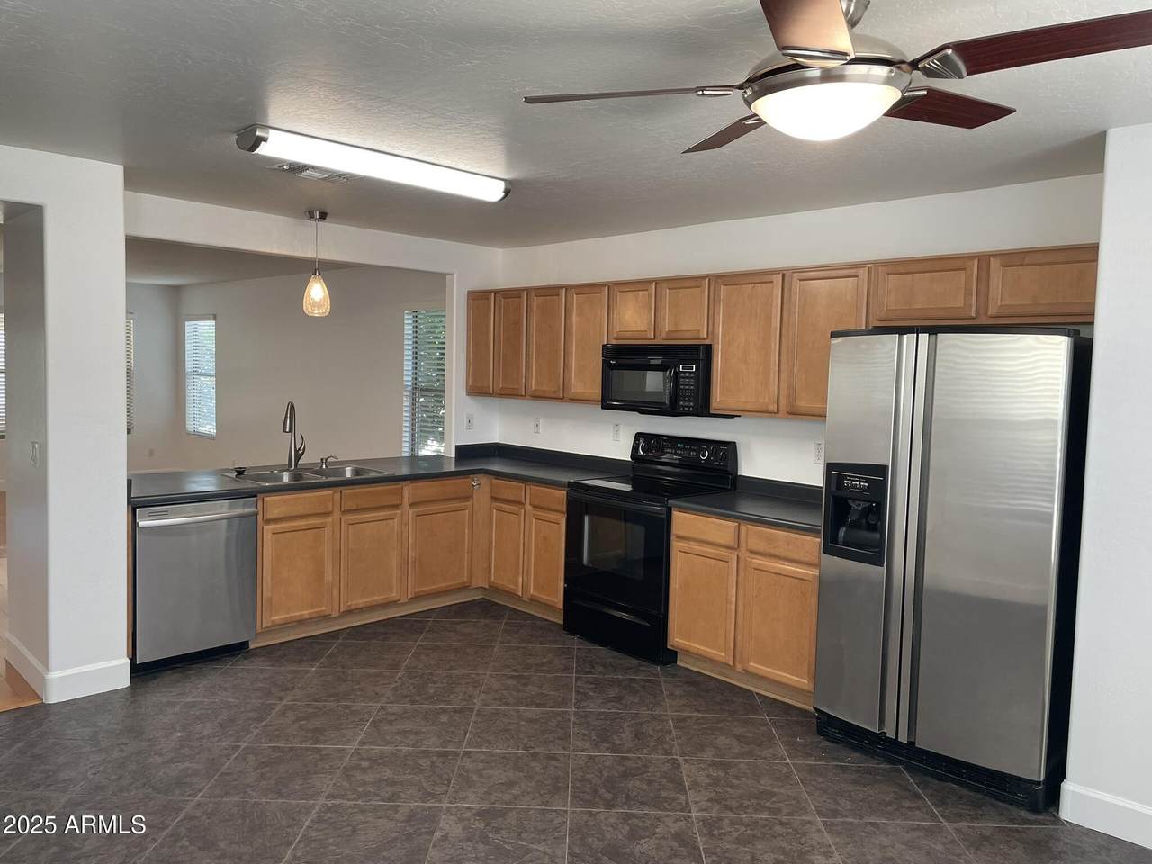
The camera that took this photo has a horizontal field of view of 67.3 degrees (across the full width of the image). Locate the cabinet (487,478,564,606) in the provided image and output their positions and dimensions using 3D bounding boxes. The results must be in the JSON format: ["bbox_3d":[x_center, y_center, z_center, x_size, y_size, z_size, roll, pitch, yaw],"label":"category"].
[{"bbox_3d":[-0.116,0.690,5.669,0.610,0.780,0.770,-3,6,-44],"label":"cabinet"}]

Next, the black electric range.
[{"bbox_3d":[0.415,0.632,5.060,0.675,1.195,0.770,-3,6,-44],"label":"black electric range"}]

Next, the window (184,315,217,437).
[{"bbox_3d":[-4.648,-0.682,10.675,0.060,1.500,0.950,-3,6,-44],"label":"window"}]

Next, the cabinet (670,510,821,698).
[{"bbox_3d":[1.024,0.808,4.503,0.610,0.780,0.910,-3,6,-44],"label":"cabinet"}]

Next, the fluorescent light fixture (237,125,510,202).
[{"bbox_3d":[-0.824,-1.137,3.743,1.235,0.083,0.217,-3,6,-44],"label":"fluorescent light fixture"}]

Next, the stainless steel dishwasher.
[{"bbox_3d":[-2.119,0.742,4.635,0.605,0.820,0.620,-3,6,-44],"label":"stainless steel dishwasher"}]

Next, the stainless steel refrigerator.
[{"bbox_3d":[1.639,0.477,3.647,0.840,1.780,0.920,-3,6,-44],"label":"stainless steel refrigerator"}]

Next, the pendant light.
[{"bbox_3d":[-1.542,-0.999,5.149,0.160,0.606,0.160,-3,6,-44],"label":"pendant light"}]

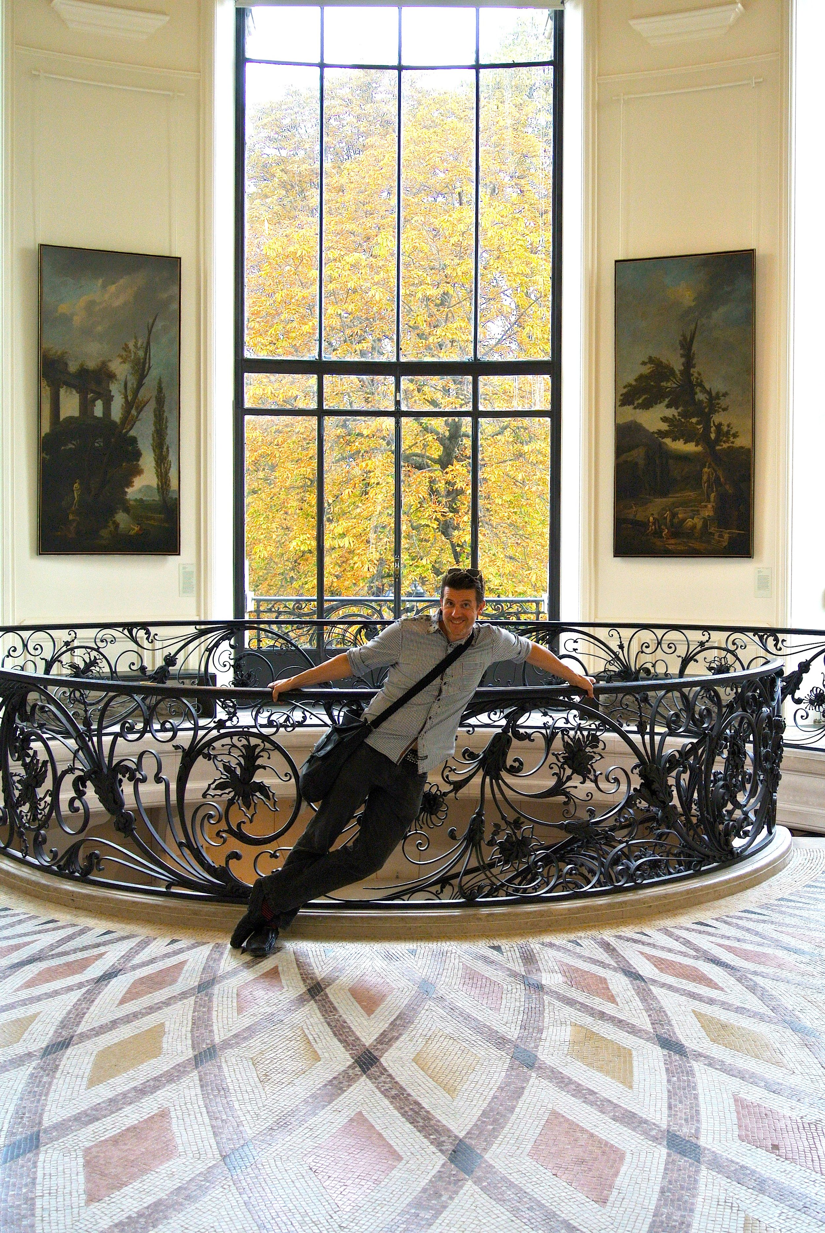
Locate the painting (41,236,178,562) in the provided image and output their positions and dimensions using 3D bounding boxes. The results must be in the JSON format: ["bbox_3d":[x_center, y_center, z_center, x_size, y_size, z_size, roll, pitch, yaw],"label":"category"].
[{"bbox_3d":[-2.924,-2.057,13.962,1.354,2.925,0.070,-1,2,-24],"label":"painting"}]

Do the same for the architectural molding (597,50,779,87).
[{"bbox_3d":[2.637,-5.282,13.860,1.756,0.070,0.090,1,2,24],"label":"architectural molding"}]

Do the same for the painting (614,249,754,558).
[{"bbox_3d":[2.628,-2.028,13.962,1.351,2.912,0.070,1,2,24],"label":"painting"}]

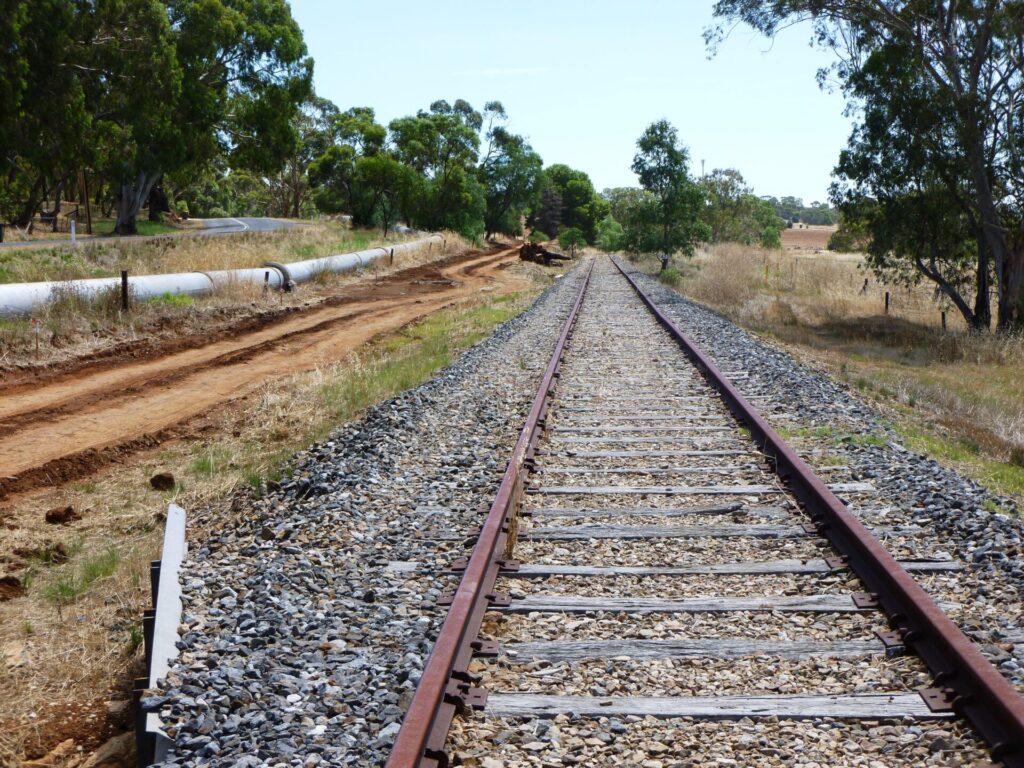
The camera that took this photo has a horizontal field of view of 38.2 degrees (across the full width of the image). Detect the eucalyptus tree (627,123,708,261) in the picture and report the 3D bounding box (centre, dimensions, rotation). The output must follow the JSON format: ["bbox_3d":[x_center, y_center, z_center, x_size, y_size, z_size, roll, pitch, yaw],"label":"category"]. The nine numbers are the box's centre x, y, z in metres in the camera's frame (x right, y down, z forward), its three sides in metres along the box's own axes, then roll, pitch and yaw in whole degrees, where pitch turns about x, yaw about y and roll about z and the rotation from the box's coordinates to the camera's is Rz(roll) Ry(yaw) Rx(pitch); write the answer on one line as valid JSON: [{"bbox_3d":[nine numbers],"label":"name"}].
[{"bbox_3d":[7.964,-9.583,76.000,4.300,7.900,4.200,0,6,0],"label":"eucalyptus tree"}]

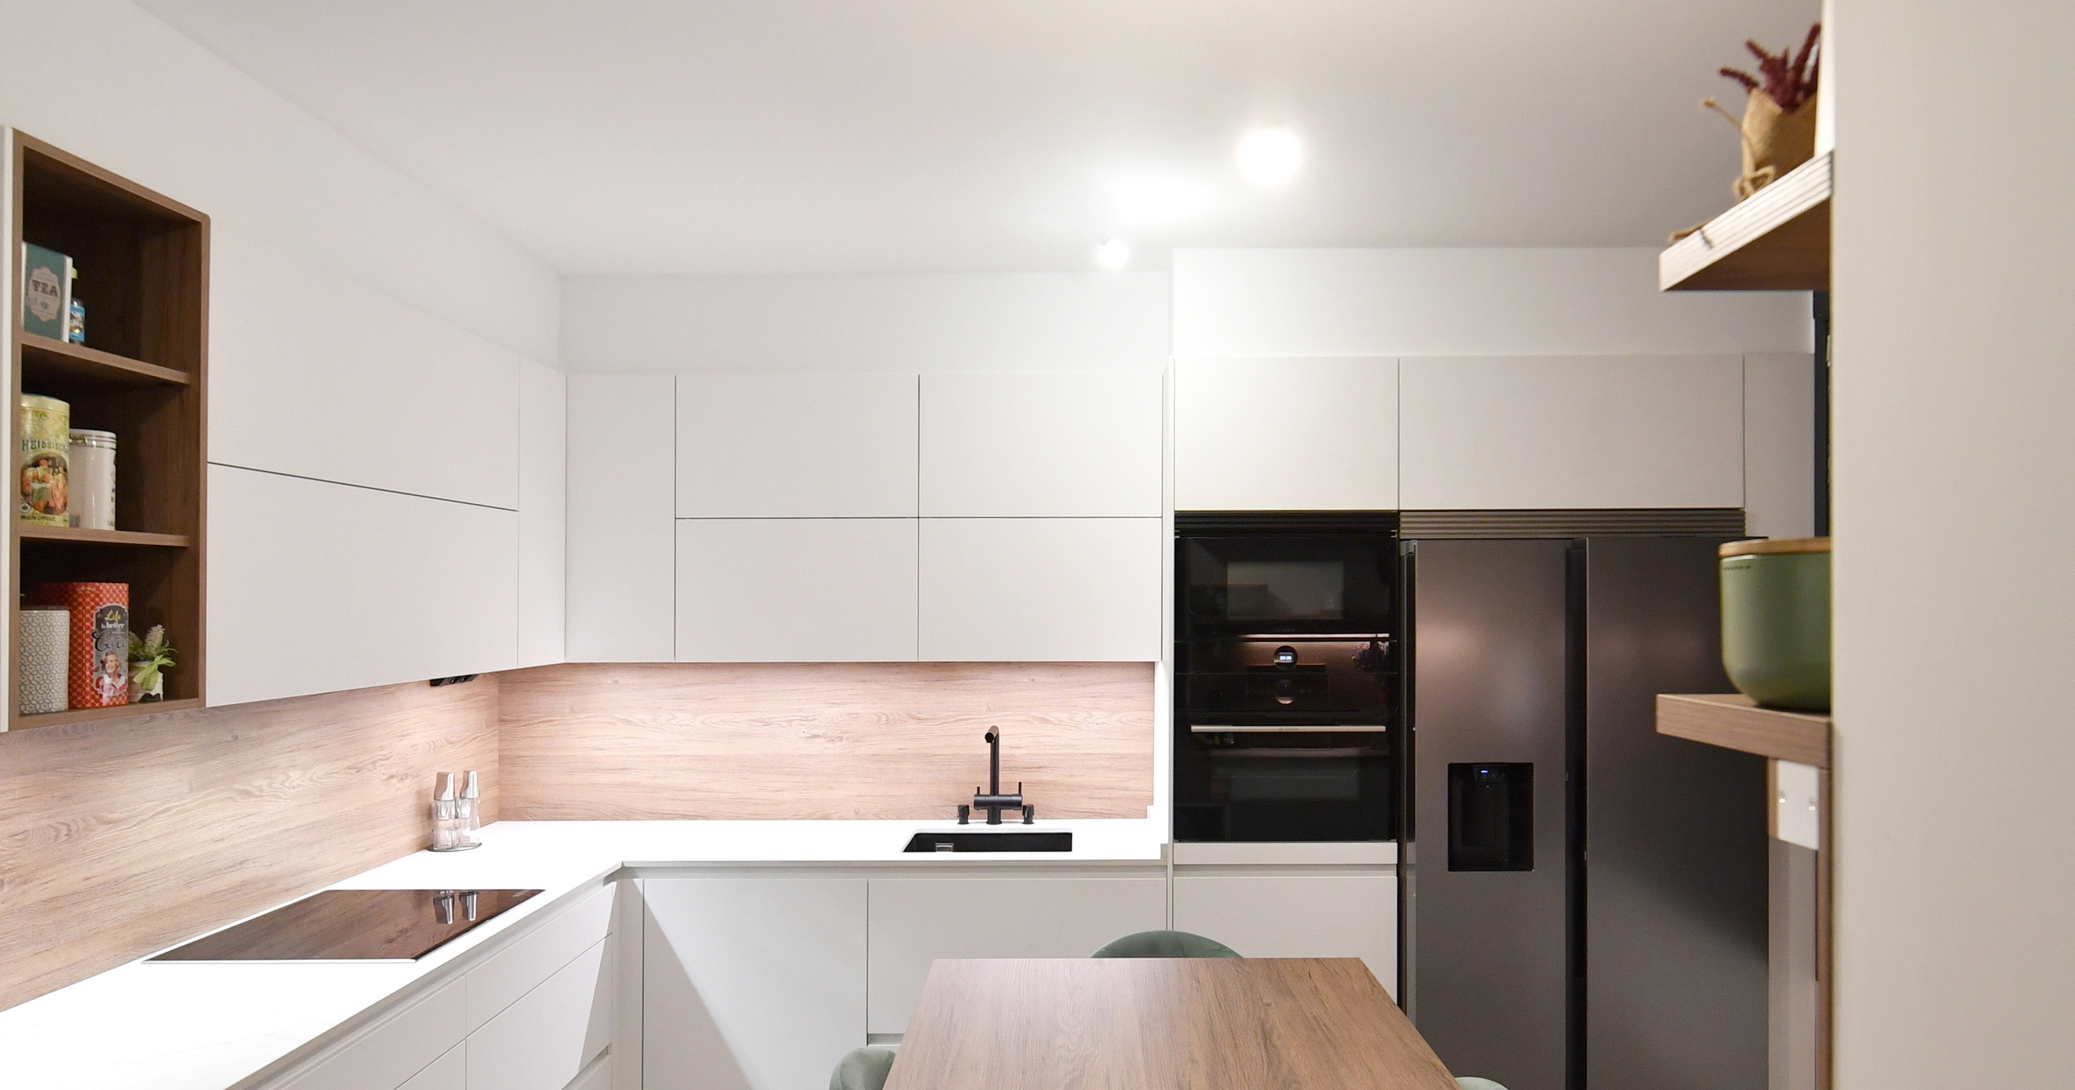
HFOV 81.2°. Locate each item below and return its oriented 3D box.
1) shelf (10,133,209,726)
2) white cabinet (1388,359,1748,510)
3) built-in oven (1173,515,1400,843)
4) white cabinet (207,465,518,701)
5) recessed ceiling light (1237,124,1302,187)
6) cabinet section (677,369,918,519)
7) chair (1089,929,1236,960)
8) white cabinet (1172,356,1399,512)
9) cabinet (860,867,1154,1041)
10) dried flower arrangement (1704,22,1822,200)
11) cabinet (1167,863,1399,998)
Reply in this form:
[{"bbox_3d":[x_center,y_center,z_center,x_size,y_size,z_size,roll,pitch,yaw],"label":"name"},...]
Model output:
[{"bbox_3d":[-1.620,-0.154,1.900,0.370,0.845,0.395,0,-2,1],"label":"shelf"},{"bbox_3d":[1.438,-0.285,3.520,0.925,0.419,0.580,0,-2,2],"label":"white cabinet"},{"bbox_3d":[0.671,0.367,3.495,0.596,0.872,0.560,0,-2,2],"label":"built-in oven"},{"bbox_3d":[-1.547,0.094,2.588,0.355,0.410,1.130,0,-2,2],"label":"white cabinet"},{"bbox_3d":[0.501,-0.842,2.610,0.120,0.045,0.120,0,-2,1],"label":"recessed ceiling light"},{"bbox_3d":[-0.685,-0.283,3.640,0.695,0.415,0.350,0,-1,1],"label":"cabinet section"},{"bbox_3d":[0.260,1.265,2.320,0.500,0.930,0.530,0,-2,1],"label":"chair"},{"bbox_3d":[0.672,-0.285,3.520,0.607,0.419,0.580,0,-2,2],"label":"white cabinet"},{"bbox_3d":[-0.050,1.109,3.530,0.794,0.444,0.560,0,-2,2],"label":"cabinet"},{"bbox_3d":[0.755,-0.430,1.230,0.130,0.180,0.130,0,-2,1],"label":"dried flower arrangement"},{"bbox_3d":[0.676,1.295,3.560,0.605,0.840,0.580,0,-2,1],"label":"cabinet"}]

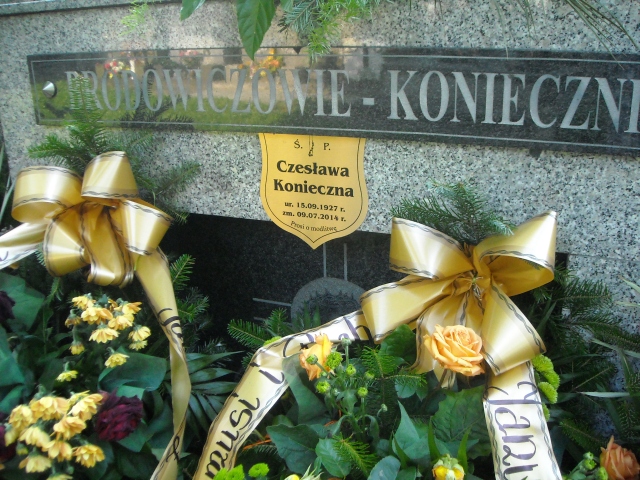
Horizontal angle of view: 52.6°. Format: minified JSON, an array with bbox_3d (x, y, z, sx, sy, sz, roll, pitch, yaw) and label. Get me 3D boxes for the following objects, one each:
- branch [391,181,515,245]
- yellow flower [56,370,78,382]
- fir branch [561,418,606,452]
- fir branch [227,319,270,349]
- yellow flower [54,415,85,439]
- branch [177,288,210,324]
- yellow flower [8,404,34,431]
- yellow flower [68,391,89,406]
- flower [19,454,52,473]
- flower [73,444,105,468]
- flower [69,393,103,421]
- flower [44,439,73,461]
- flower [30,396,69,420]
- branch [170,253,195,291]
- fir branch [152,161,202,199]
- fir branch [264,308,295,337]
[{"bbox_3d":[0.199,-0.037,0.970,0.185,0.105,0.090,6,17,22],"label":"branch"},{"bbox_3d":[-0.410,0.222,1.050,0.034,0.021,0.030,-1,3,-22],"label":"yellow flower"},{"bbox_3d":[0.354,0.263,0.870,0.062,0.049,0.045,6,17,22],"label":"fir branch"},{"bbox_3d":[-0.109,0.143,0.990,0.068,0.047,0.040,6,17,22],"label":"fir branch"},{"bbox_3d":[-0.356,0.267,0.920,0.047,0.036,0.043,-7,17,-23],"label":"yellow flower"},{"bbox_3d":[-0.231,0.121,1.180,0.065,0.065,0.050,6,17,21],"label":"branch"},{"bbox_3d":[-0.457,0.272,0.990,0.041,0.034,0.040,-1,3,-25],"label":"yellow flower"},{"bbox_3d":[-0.350,0.234,0.945,0.042,0.032,0.040,-6,17,-22],"label":"yellow flower"},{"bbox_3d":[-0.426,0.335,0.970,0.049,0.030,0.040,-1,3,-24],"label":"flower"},{"bbox_3d":[-0.326,0.304,0.910,0.044,0.033,0.042,-6,17,-21],"label":"flower"},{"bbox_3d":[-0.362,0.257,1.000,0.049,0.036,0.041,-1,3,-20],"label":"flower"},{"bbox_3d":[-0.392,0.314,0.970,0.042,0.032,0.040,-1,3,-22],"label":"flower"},{"bbox_3d":[-0.389,0.242,0.930,0.053,0.036,0.047,-7,17,-24],"label":"flower"},{"bbox_3d":[-0.242,0.059,1.130,0.046,0.067,0.040,6,17,22],"label":"branch"},{"bbox_3d":[-0.275,-0.117,1.250,0.098,0.070,0.055,6,17,21],"label":"fir branch"},{"bbox_3d":[-0.063,0.129,1.000,0.046,0.047,0.035,6,17,22],"label":"fir branch"}]

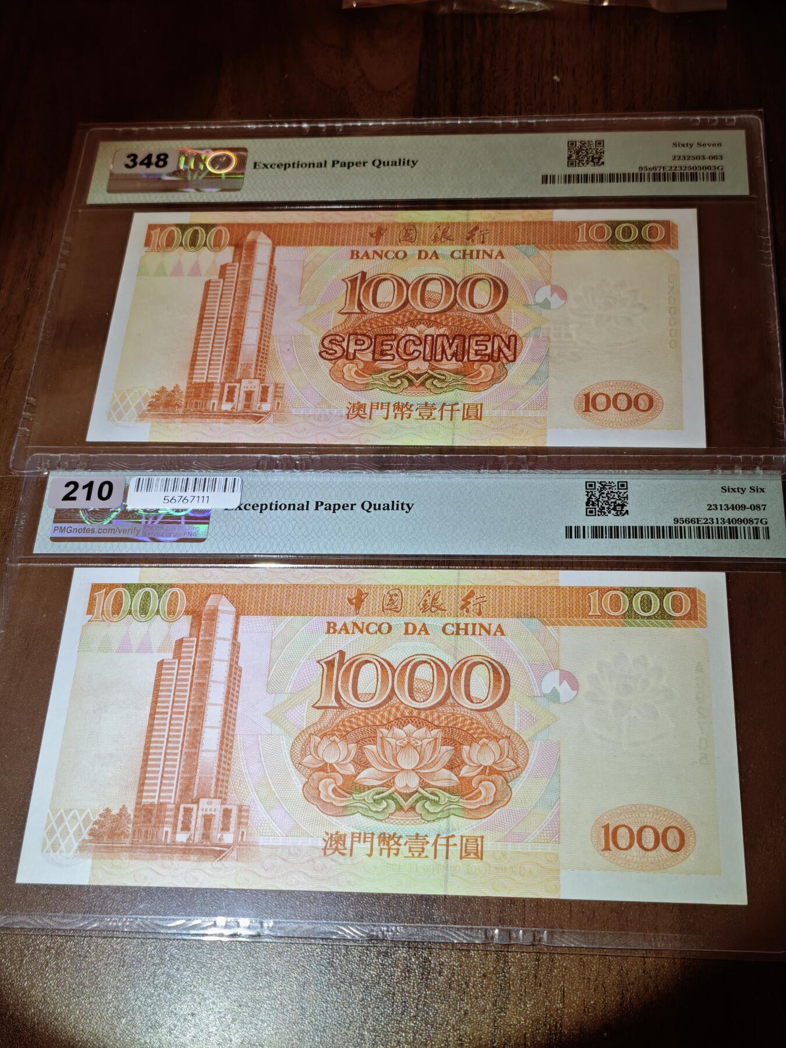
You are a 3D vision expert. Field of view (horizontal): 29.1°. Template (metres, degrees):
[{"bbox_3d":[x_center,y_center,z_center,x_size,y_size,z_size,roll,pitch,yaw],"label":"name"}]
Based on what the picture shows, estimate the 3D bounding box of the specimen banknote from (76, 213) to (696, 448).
[{"bbox_3d":[0.002,-0.056,0.417,0.163,0.001,0.082,1,59,6],"label":"specimen banknote"}]

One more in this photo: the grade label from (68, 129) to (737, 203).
[{"bbox_3d":[0.006,-0.105,0.446,0.193,0.001,0.025,1,59,6],"label":"grade label"}]

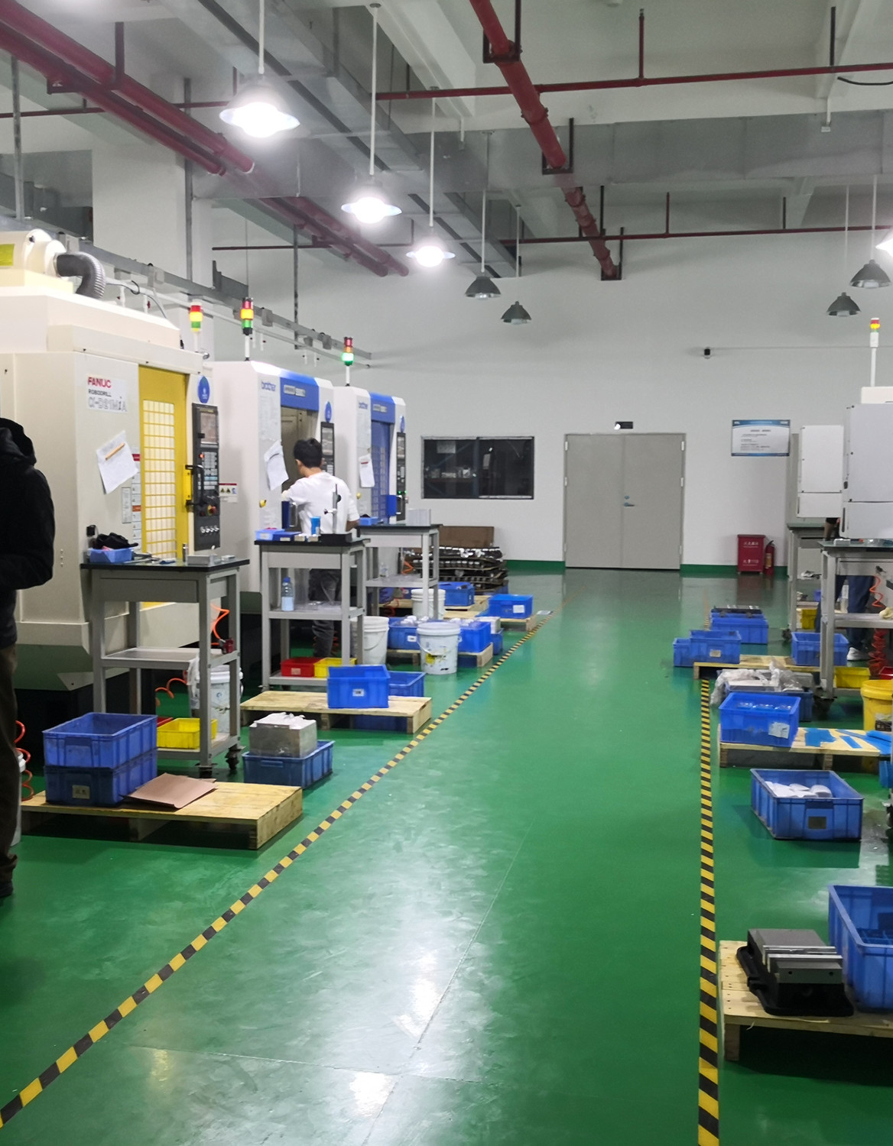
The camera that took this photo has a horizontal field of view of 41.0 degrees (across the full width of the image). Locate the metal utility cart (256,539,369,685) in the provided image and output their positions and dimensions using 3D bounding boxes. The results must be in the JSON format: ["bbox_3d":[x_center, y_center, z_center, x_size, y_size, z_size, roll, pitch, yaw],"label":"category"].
[{"bbox_3d":[-0.854,0.272,7.678,0.590,0.980,0.470,1,5,12],"label":"metal utility cart"}]

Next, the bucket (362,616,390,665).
[{"bbox_3d":[-0.566,0.500,9.013,0.290,0.360,0.290,0,5,0],"label":"bucket"}]

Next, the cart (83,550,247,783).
[{"bbox_3d":[-1.355,0.445,5.819,0.675,0.994,0.520,1,5,12],"label":"cart"}]

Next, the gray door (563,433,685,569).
[{"bbox_3d":[2.692,-1.078,18.000,1.770,2.046,0.070,1,5,12],"label":"gray door"}]

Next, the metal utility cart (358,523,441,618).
[{"bbox_3d":[-0.407,0.100,10.415,0.670,1.010,0.500,1,5,12],"label":"metal utility cart"}]

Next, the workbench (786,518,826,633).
[{"bbox_3d":[3.369,0.105,10.488,0.700,1.010,0.500,1,5,12],"label":"workbench"}]

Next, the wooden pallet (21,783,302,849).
[{"bbox_3d":[-1.191,0.994,5.012,1.050,0.120,0.490,1,5,12],"label":"wooden pallet"}]

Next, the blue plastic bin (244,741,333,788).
[{"bbox_3d":[-0.753,0.918,5.717,0.315,0.156,0.355,1,5,12],"label":"blue plastic bin"}]

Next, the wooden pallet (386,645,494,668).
[{"bbox_3d":[-0.180,0.602,8.970,0.970,0.110,0.475,1,5,12],"label":"wooden pallet"}]

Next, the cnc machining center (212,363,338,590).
[{"bbox_3d":[-2.071,-0.409,8.823,2.100,2.200,1.600,1,5,12],"label":"cnc machining center"}]

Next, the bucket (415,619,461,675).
[{"bbox_3d":[-0.055,0.527,8.447,0.310,0.345,0.310,0,5,0],"label":"bucket"}]

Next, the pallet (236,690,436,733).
[{"bbox_3d":[-0.649,0.825,7.108,1.060,0.113,0.500,1,5,12],"label":"pallet"}]

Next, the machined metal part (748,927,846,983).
[{"bbox_3d":[0.928,1.014,3.157,0.185,0.066,0.260,0,5,1],"label":"machined metal part"}]

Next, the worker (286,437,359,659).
[{"bbox_3d":[-0.896,-0.145,8.658,0.440,1.660,0.510,5,7,45],"label":"worker"}]

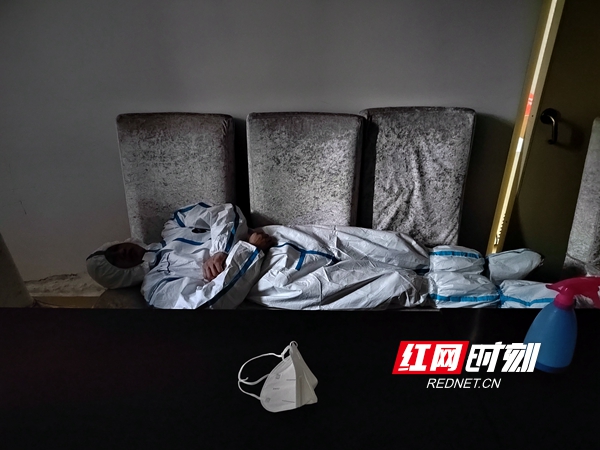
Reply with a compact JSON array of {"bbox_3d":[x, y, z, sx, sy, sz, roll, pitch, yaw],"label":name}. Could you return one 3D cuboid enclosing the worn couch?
[{"bbox_3d":[0.020,0.115,1.647,1.480,1.050,0.650,-1,28,-3],"label":"worn couch"}]

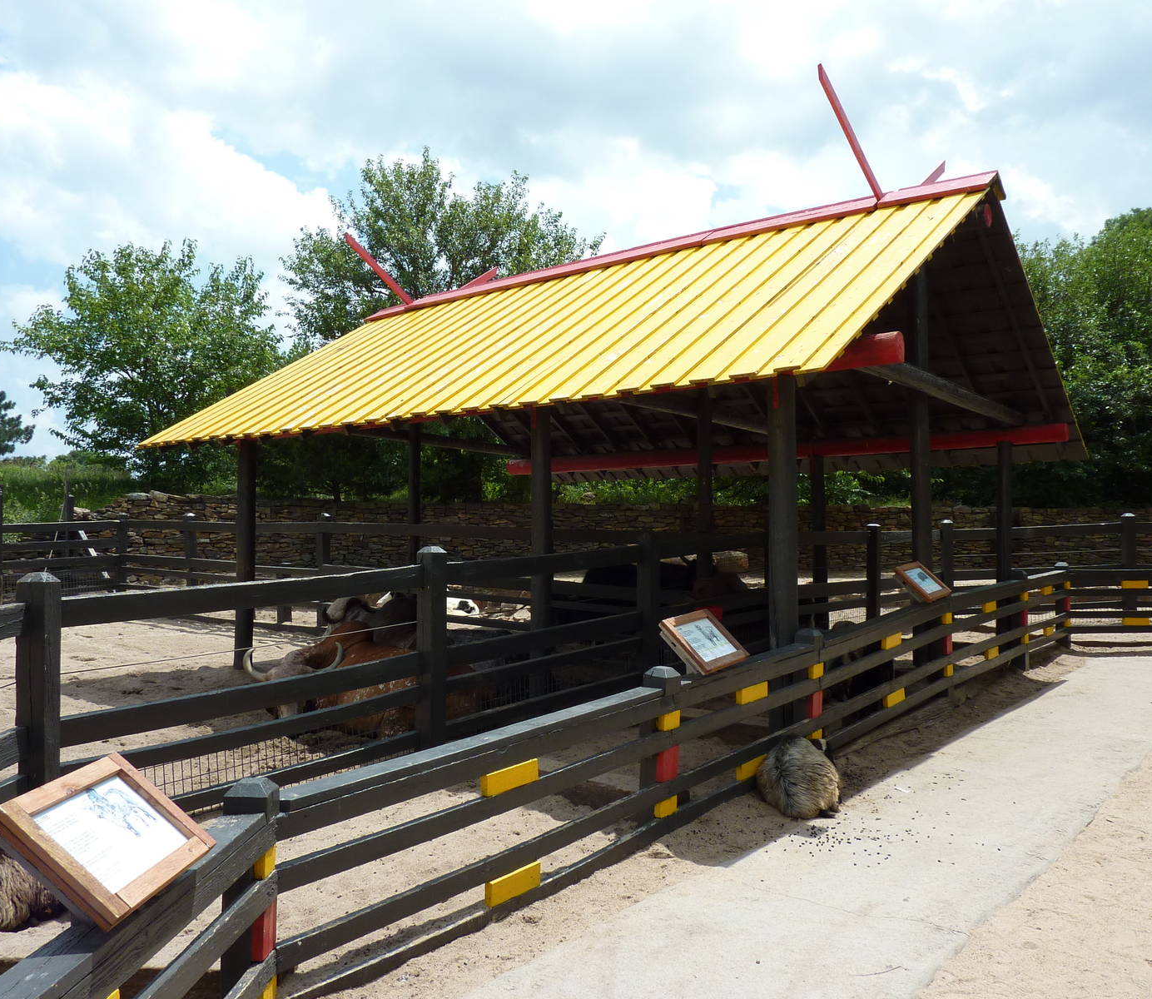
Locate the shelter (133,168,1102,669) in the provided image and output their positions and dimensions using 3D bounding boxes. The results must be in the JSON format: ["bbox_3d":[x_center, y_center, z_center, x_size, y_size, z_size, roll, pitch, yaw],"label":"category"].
[{"bbox_3d":[0.535,-0.507,11.988,9.022,5.032,7.888,-1,-2,39],"label":"shelter"}]

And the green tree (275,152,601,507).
[{"bbox_3d":[-3.529,-4.530,25.000,8.400,9.100,8.000,0,-2,0],"label":"green tree"}]

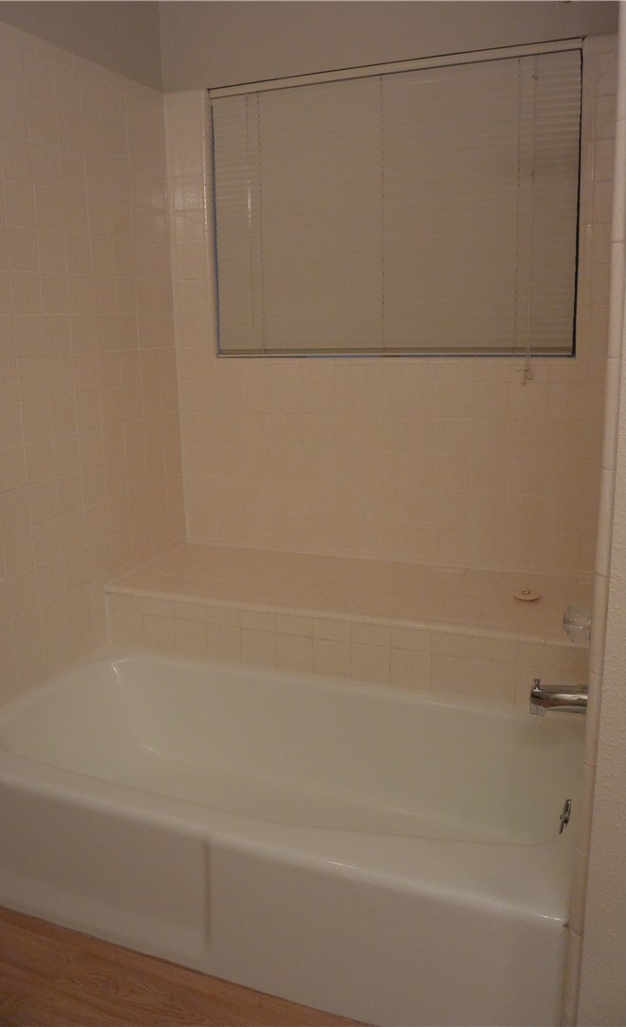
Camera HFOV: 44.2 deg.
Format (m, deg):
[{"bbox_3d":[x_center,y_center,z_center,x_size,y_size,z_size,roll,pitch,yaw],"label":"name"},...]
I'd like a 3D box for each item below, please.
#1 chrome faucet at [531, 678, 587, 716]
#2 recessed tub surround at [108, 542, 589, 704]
[{"bbox_3d":[0.509,0.379,1.575,0.123,0.079,0.059,4,15,21],"label":"chrome faucet"},{"bbox_3d":[0.106,0.307,2.390,1.429,0.191,0.528,4,15,21],"label":"recessed tub surround"}]

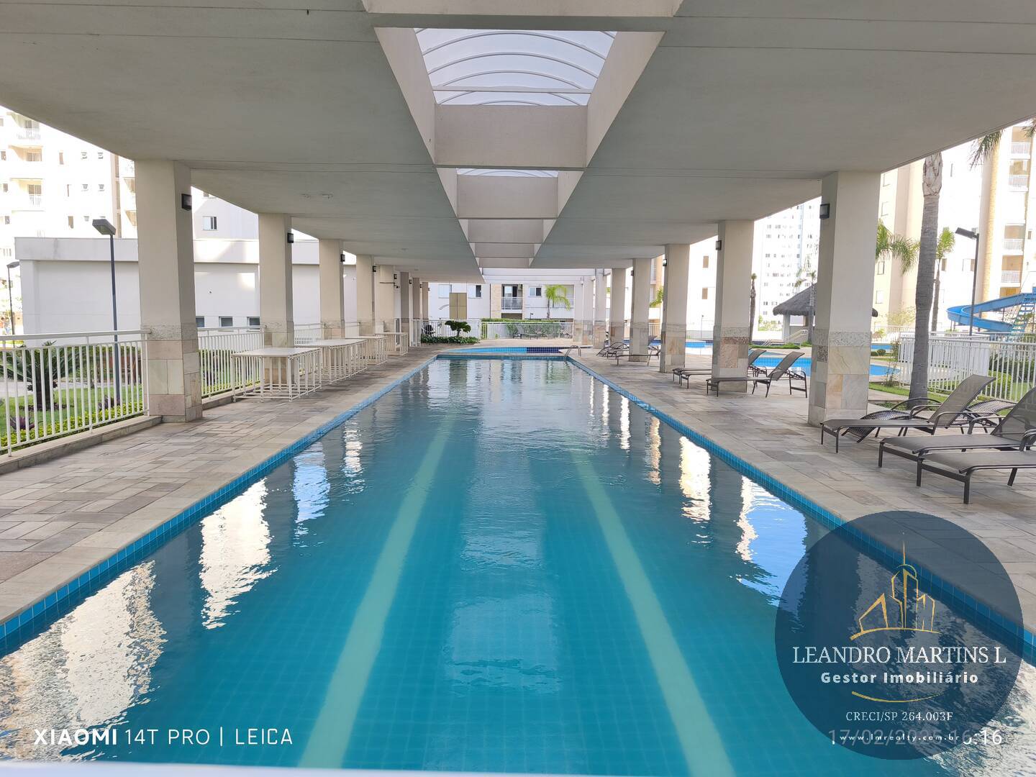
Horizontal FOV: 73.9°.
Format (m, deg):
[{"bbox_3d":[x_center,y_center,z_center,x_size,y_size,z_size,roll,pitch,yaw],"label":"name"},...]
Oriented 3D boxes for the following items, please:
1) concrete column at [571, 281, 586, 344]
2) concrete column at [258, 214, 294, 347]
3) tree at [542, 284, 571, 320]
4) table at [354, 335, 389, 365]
[{"bbox_3d":[4.012,-5.049,45.491,0.640,3.968,0.540,1,6,-2],"label":"concrete column"},{"bbox_3d":[-4.960,-1.791,14.230,0.549,3.492,0.480,1,6,-1],"label":"concrete column"},{"bbox_3d":[3.053,-6.074,54.761,2.155,4.355,2.155,0,6,-2],"label":"tree"},{"bbox_3d":[-5.094,-1.324,23.591,1.024,0.859,2.400,1,6,-2],"label":"table"}]

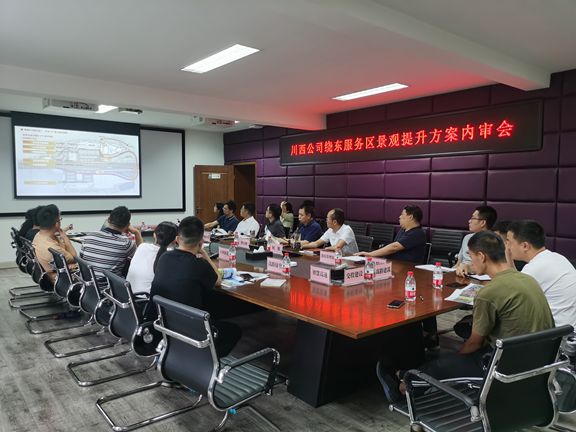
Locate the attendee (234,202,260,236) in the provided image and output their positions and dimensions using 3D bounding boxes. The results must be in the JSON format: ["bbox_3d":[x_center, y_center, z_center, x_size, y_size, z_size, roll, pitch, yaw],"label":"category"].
[{"bbox_3d":[-0.697,0.438,7.296,0.760,1.280,0.550,0,3,-11],"label":"attendee"}]

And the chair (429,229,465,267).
[{"bbox_3d":[1.985,0.696,6.121,0.600,0.950,0.550,-2,4,-39],"label":"chair"}]

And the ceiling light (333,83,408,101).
[{"bbox_3d":[1.177,-1.819,6.583,0.280,0.060,1.250,-2,4,-39],"label":"ceiling light"}]

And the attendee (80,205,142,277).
[{"bbox_3d":[-1.657,0.550,4.378,0.620,1.270,0.780,1,3,15],"label":"attendee"}]

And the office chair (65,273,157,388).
[{"bbox_3d":[-0.941,0.823,3.045,0.600,0.890,0.540,-2,4,-39],"label":"office chair"}]

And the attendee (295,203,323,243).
[{"bbox_3d":[0.201,0.501,6.237,0.760,1.290,0.550,0,3,-19],"label":"attendee"}]

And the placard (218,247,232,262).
[{"bbox_3d":[-0.599,0.378,4.393,0.060,0.112,0.240,-2,4,-39],"label":"placard"}]

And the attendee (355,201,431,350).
[{"bbox_3d":[1.112,0.546,4.709,0.880,1.290,0.600,0,3,-15],"label":"attendee"}]

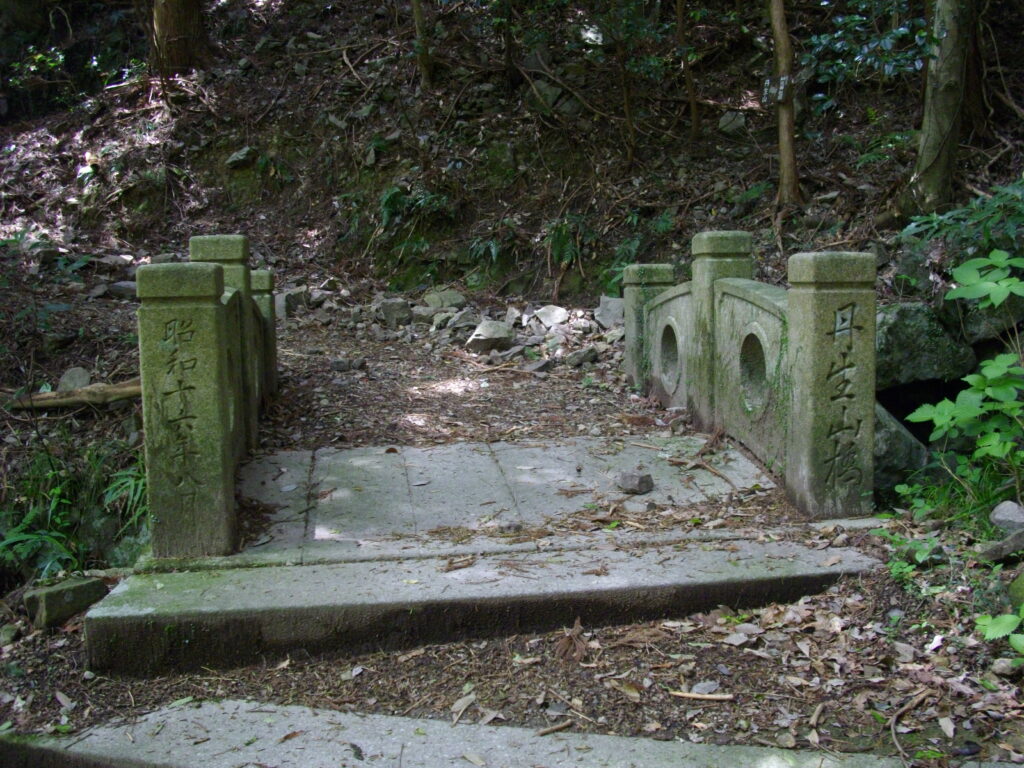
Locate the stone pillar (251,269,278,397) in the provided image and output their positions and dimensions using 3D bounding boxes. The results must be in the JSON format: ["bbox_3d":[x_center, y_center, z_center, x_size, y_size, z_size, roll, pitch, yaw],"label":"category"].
[{"bbox_3d":[-1.480,-0.259,6.236,0.240,0.758,0.240,-2,6,-8],"label":"stone pillar"}]

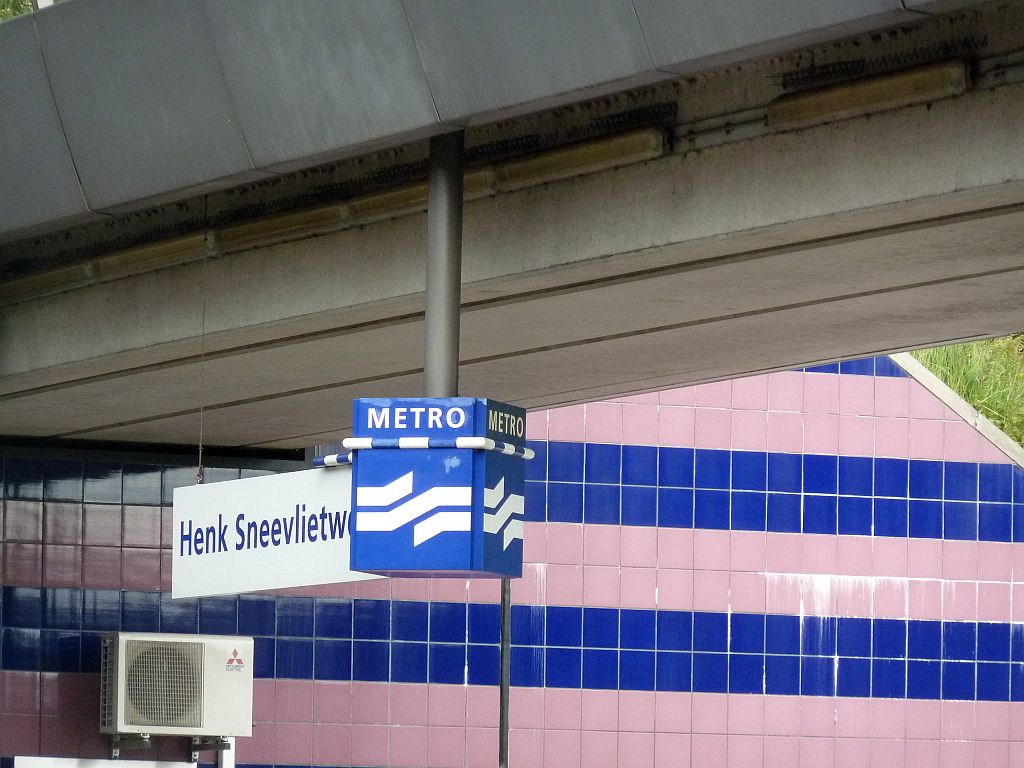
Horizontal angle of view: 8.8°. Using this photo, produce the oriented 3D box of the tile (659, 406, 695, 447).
[{"bbox_3d":[0.973,0.252,39.336,0.236,0.236,0.010,3,-5,-26],"label":"tile"}]

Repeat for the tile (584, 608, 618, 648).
[{"bbox_3d":[0.516,1.422,38.790,0.232,0.232,0.010,3,-5,-26],"label":"tile"}]

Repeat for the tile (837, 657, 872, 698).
[{"bbox_3d":[2.036,1.752,39.741,0.236,0.236,0.010,3,-5,-26],"label":"tile"}]

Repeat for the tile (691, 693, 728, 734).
[{"bbox_3d":[1.131,1.894,38.238,0.233,0.230,0.012,3,-5,-27],"label":"tile"}]

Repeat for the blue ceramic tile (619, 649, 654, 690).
[{"bbox_3d":[0.720,1.647,38.243,0.227,0.223,0.010,3,-5,-26],"label":"blue ceramic tile"}]

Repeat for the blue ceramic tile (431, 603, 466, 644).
[{"bbox_3d":[-0.369,1.364,38.072,0.237,0.237,0.012,3,-5,-27],"label":"blue ceramic tile"}]

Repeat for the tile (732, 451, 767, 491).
[{"bbox_3d":[1.385,0.510,39.043,0.237,0.237,0.012,3,-5,-27],"label":"tile"}]

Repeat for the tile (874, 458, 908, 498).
[{"bbox_3d":[2.212,0.550,38.874,0.233,0.230,0.012,3,-5,-27],"label":"tile"}]

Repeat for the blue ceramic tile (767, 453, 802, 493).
[{"bbox_3d":[1.610,0.524,39.390,0.232,0.232,0.010,3,-5,-26],"label":"blue ceramic tile"}]

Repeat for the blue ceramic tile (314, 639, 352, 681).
[{"bbox_3d":[-1.004,1.555,37.411,0.227,0.223,0.010,3,-5,-26],"label":"blue ceramic tile"}]

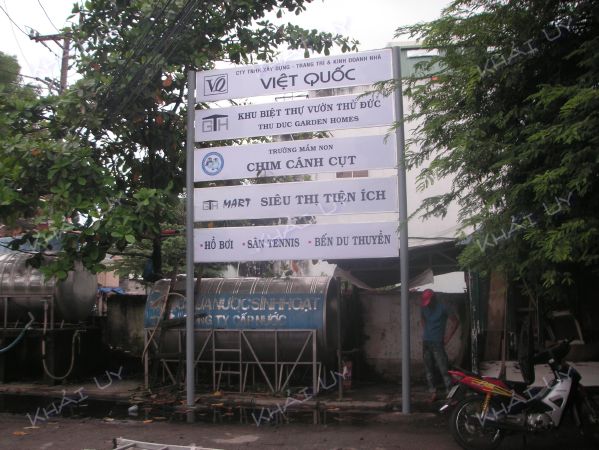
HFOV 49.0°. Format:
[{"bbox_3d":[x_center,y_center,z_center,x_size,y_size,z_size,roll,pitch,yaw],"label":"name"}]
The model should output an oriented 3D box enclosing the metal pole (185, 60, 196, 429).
[{"bbox_3d":[-1.615,0.135,9.800,0.100,5.000,0.100,1,-6,-16],"label":"metal pole"}]

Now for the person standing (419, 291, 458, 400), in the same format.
[{"bbox_3d":[2.020,1.730,9.500,0.520,1.630,0.420,-4,-6,30],"label":"person standing"}]

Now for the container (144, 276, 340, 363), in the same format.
[{"bbox_3d":[-0.903,1.681,11.474,3.236,1.458,1.458,-2,-7,15],"label":"container"}]

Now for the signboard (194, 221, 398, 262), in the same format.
[{"bbox_3d":[-0.101,0.261,9.470,3.043,0.500,0.060,-2,-7,14],"label":"signboard"}]

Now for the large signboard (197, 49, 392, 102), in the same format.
[{"bbox_3d":[-0.127,-2.176,9.746,3.043,0.510,0.060,-2,-7,14],"label":"large signboard"}]

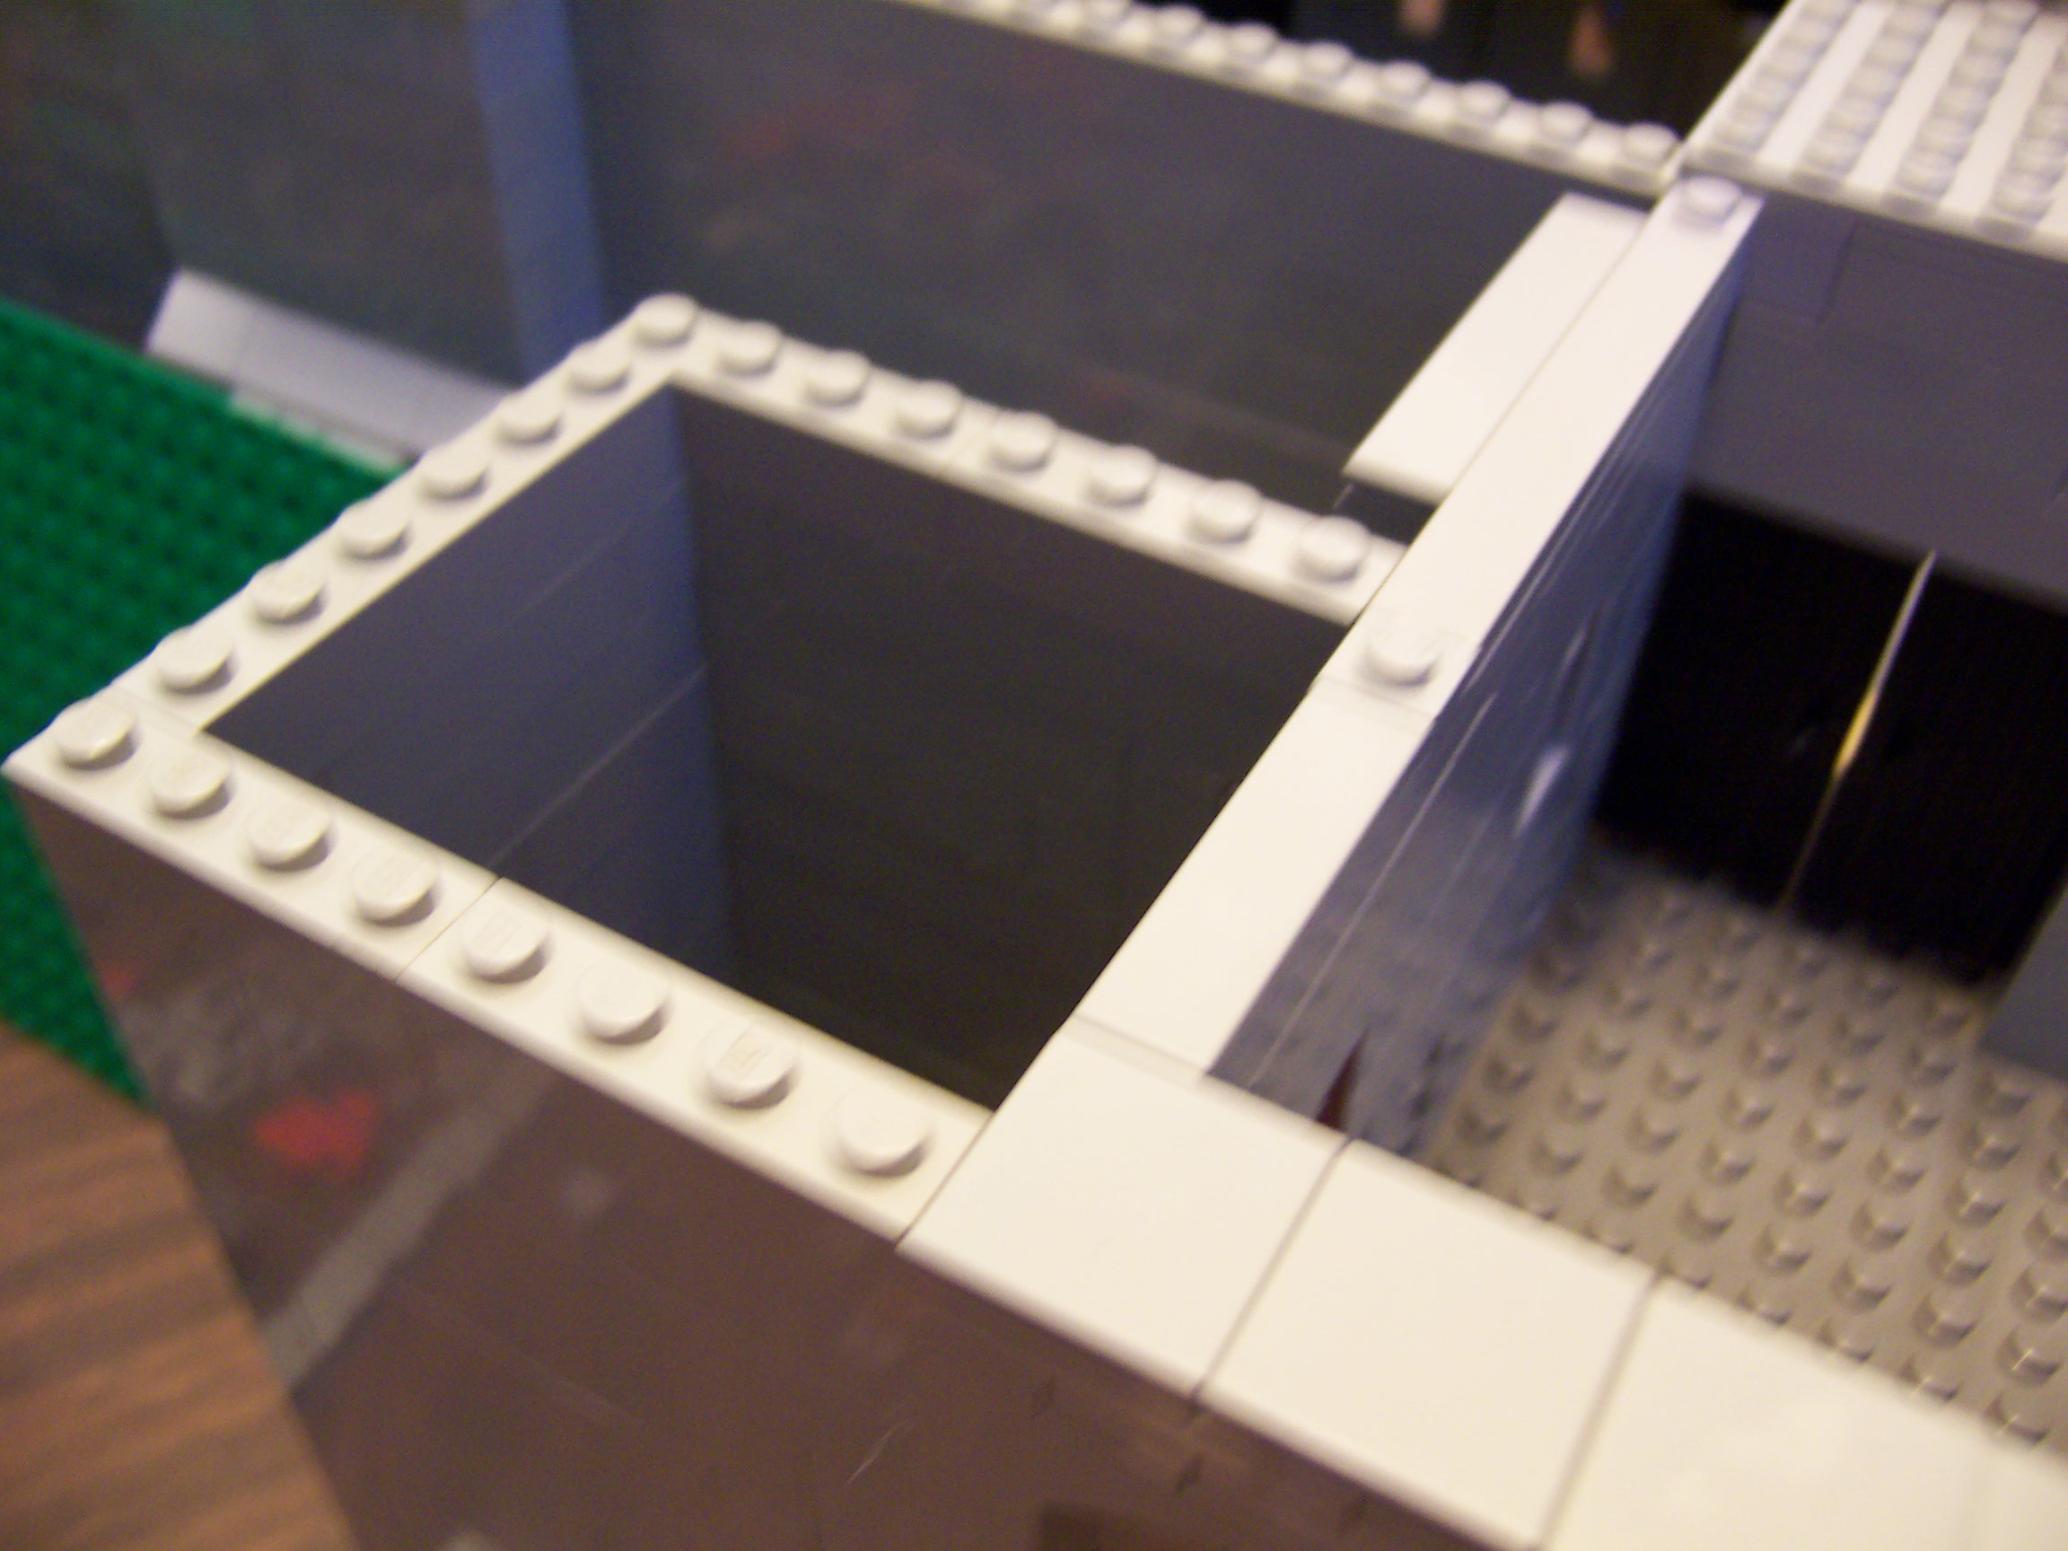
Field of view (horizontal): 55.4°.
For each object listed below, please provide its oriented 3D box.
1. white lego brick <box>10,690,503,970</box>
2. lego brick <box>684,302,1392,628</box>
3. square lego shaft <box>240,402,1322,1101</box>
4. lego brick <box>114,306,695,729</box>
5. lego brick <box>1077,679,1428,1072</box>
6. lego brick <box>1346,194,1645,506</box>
[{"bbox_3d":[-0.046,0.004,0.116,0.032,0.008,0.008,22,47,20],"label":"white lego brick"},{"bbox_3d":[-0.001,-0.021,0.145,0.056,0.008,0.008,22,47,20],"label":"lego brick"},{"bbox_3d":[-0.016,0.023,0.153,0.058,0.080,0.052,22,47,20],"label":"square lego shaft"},{"bbox_3d":[-0.040,-0.019,0.140,0.008,0.008,0.056,22,47,20],"label":"lego brick"},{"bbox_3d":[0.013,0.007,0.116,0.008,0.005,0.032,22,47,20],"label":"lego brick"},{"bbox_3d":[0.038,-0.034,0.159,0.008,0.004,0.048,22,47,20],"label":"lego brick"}]

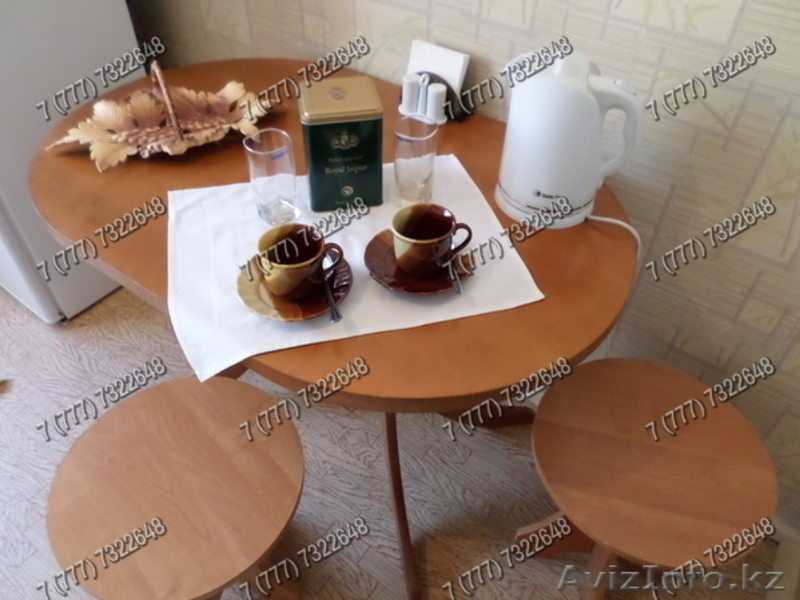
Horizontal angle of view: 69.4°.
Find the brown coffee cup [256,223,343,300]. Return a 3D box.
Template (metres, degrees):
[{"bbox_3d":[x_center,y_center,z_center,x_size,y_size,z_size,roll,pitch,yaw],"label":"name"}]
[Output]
[{"bbox_3d":[-0.121,-0.045,0.722,0.102,0.067,0.082,-14,46,-15],"label":"brown coffee cup"}]

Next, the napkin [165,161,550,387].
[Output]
[{"bbox_3d":[-0.089,-0.066,0.845,0.468,0.064,0.365,-10,45,-11],"label":"napkin"}]

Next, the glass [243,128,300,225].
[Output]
[{"bbox_3d":[-0.178,-0.172,0.823,0.066,0.122,0.066,1,44,0],"label":"glass"}]

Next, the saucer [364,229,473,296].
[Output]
[{"bbox_3d":[0.028,-0.051,0.775,0.147,0.022,0.147,1,44,-1],"label":"saucer"}]

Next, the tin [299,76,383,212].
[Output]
[{"bbox_3d":[-0.087,-0.226,0.856,0.107,0.157,0.097,-8,45,-9],"label":"tin"}]

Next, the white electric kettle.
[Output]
[{"bbox_3d":[0.233,-0.233,0.830,0.197,0.210,0.152,0,44,-1],"label":"white electric kettle"}]

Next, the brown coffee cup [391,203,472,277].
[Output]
[{"bbox_3d":[0.040,-0.076,0.756,0.102,0.067,0.082,-10,45,-11],"label":"brown coffee cup"}]

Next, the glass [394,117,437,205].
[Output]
[{"bbox_3d":[0.022,-0.204,0.874,0.066,0.124,0.066,1,45,0],"label":"glass"}]

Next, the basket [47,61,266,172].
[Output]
[{"bbox_3d":[-0.392,-0.318,0.957,0.379,0.138,0.197,-20,48,-20],"label":"basket"}]

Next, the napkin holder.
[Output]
[{"bbox_3d":[0.058,-0.395,1.056,0.129,0.123,0.063,26,50,24],"label":"napkin holder"}]

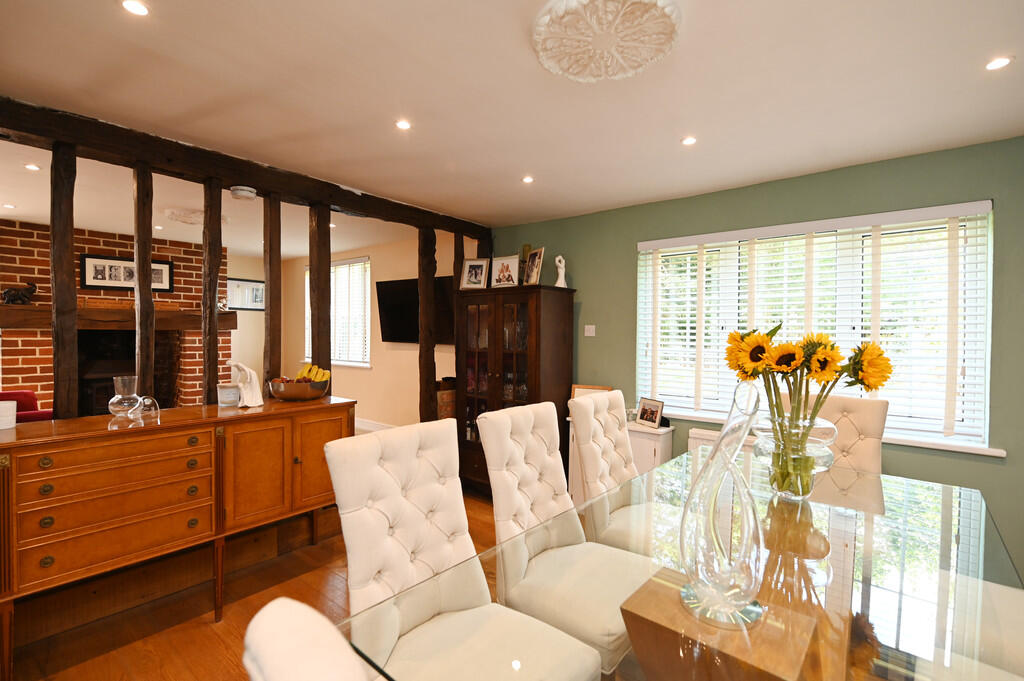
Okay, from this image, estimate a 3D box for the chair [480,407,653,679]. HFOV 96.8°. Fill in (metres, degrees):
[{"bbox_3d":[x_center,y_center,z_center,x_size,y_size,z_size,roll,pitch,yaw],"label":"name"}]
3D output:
[{"bbox_3d":[0.236,0.783,1.630,0.605,1.020,0.480,1,1,41],"label":"chair"}]

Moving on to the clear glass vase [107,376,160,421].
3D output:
[{"bbox_3d":[-1.704,0.251,2.050,0.185,0.180,0.120,0,1,0],"label":"clear glass vase"}]

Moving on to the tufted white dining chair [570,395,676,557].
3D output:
[{"bbox_3d":[0.605,0.781,2.011,0.605,1.020,0.480,1,1,41],"label":"tufted white dining chair"}]

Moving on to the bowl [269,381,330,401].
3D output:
[{"bbox_3d":[-1.238,0.286,2.650,0.310,0.105,0.310,0,1,-25],"label":"bowl"}]

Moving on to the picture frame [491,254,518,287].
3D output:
[{"bbox_3d":[-0.051,-0.559,3.900,0.270,0.280,0.040,1,-5,34],"label":"picture frame"}]

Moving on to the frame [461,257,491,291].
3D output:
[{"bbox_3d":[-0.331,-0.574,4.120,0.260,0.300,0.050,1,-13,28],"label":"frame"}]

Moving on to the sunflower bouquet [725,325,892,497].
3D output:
[{"bbox_3d":[1.066,0.240,1.640,0.490,0.600,0.400,1,1,33],"label":"sunflower bouquet"}]

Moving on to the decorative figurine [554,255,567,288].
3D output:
[{"bbox_3d":[0.401,-0.559,3.760,0.100,0.285,0.090,1,1,30],"label":"decorative figurine"}]

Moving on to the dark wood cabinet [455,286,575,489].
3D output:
[{"bbox_3d":[0.005,0.420,3.970,0.960,1.685,0.410,1,1,41],"label":"dark wood cabinet"}]

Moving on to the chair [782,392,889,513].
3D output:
[{"bbox_3d":[1.353,0.788,1.991,0.480,1.020,0.605,1,1,41],"label":"chair"}]

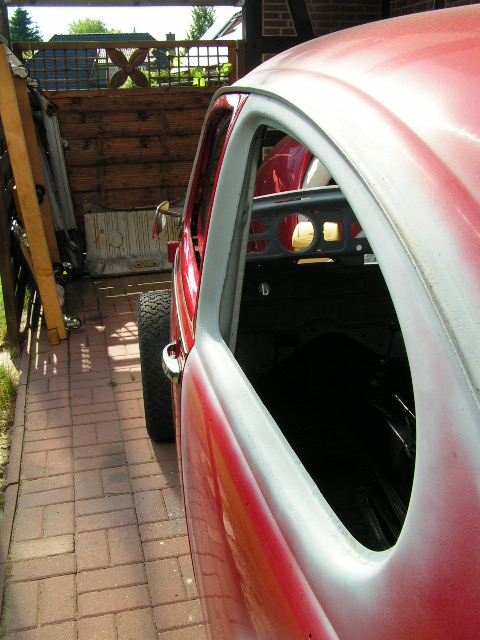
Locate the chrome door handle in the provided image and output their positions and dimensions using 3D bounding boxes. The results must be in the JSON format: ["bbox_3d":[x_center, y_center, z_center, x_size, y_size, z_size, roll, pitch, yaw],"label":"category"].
[{"bbox_3d":[-0.139,0.088,1.451,0.043,0.034,0.150,-4,19,-8],"label":"chrome door handle"}]

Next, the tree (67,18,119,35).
[{"bbox_3d":[-12.481,-22.258,60.906,5.900,7.155,5.900,-5,19,-12],"label":"tree"}]

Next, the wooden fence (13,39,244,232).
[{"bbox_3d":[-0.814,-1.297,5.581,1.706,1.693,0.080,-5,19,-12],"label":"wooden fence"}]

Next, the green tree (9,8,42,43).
[{"bbox_3d":[-13.789,-16.597,45.140,4.800,6.392,4.800,-5,19,-12],"label":"green tree"}]

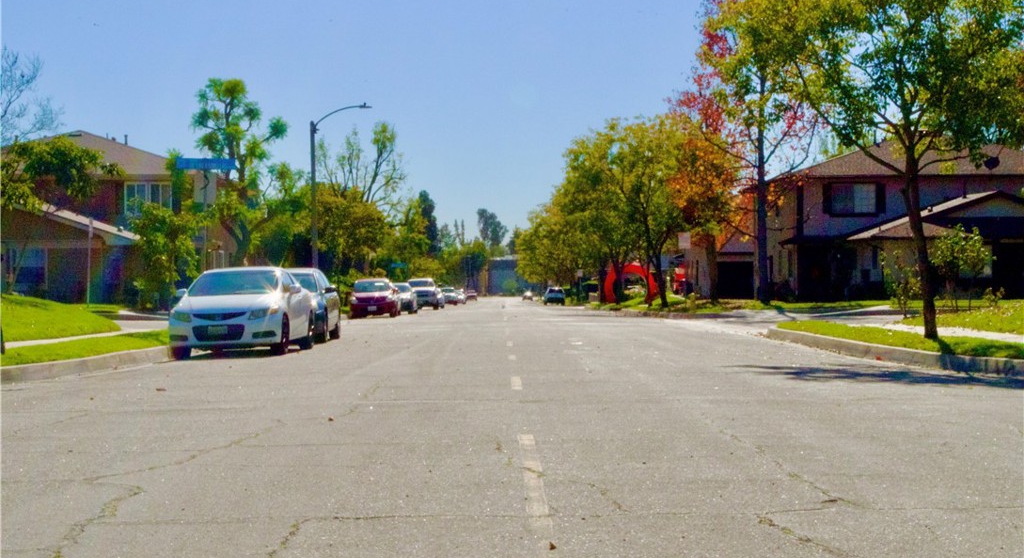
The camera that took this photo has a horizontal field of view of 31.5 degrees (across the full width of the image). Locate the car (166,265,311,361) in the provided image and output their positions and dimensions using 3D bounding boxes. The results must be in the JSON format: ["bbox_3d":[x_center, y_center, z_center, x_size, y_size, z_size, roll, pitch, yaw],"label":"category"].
[{"bbox_3d":[-4.350,0.510,29.700,1.770,1.410,4.470,0,0,1],"label":"car"}]

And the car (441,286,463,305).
[{"bbox_3d":[-5.500,1.490,153.000,1.800,1.480,4.600,0,0,0],"label":"car"}]

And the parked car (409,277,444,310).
[{"bbox_3d":[-5.350,0.910,107.500,1.970,1.840,5.300,0,0,0],"label":"parked car"}]

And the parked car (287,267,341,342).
[{"bbox_3d":[-4.510,0.530,36.800,1.820,1.460,4.700,0,0,0],"label":"parked car"}]

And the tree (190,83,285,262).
[{"bbox_3d":[-11.000,-3.330,73.000,3.900,9.400,3.900,0,0,0],"label":"tree"}]

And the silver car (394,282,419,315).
[{"bbox_3d":[-5.400,0.900,84.000,1.800,1.440,4.600,0,0,0],"label":"silver car"}]

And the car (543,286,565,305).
[{"bbox_3d":[3.680,1.510,157.000,1.800,1.500,4.500,0,0,0],"label":"car"}]

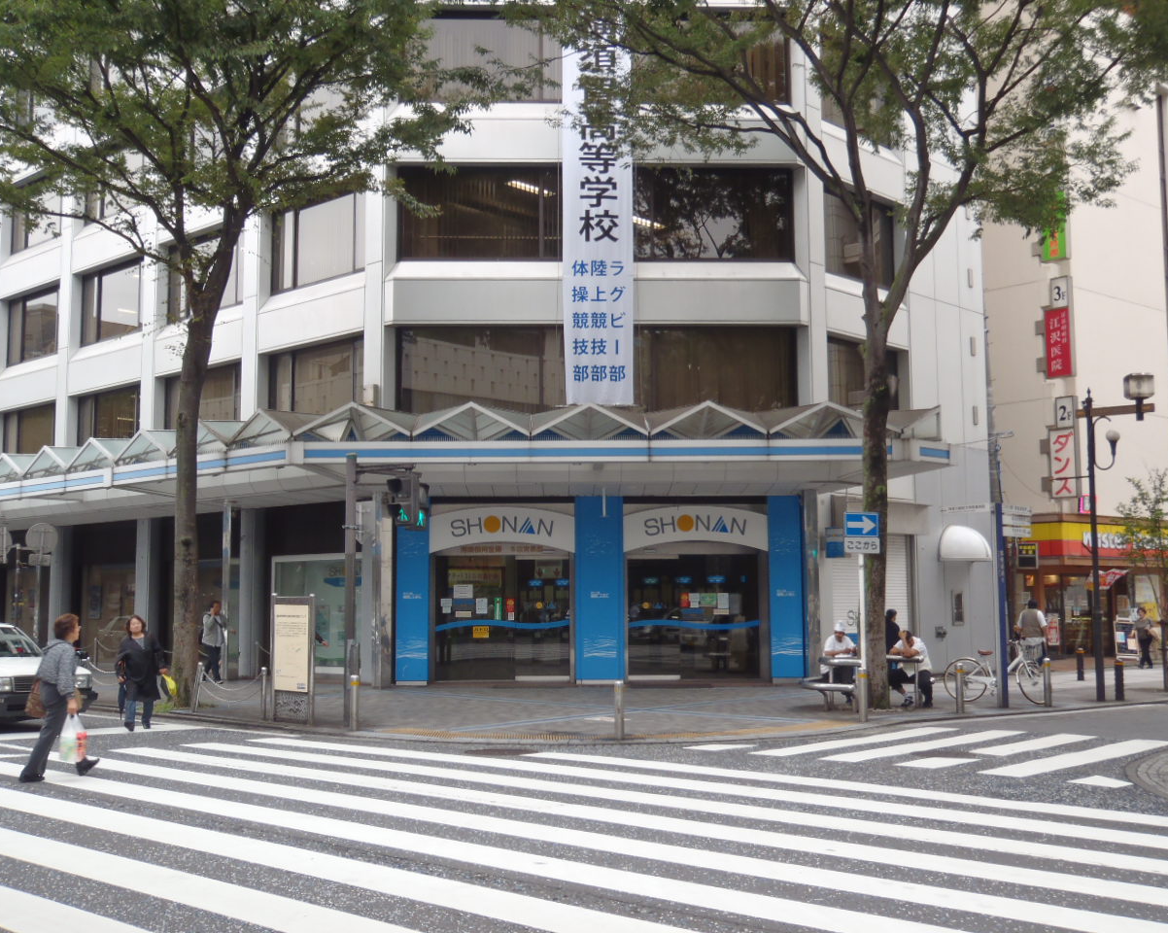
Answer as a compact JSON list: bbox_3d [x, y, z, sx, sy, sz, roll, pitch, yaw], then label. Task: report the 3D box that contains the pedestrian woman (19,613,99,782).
[{"bbox_3d":[-4.974,2.186,12.250,0.750,1.580,0.520,2,-6,-25],"label":"pedestrian woman"}]

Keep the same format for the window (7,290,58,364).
[{"bbox_3d":[-14.744,-3.773,34.797,3.200,1.829,0.150,-6,-8,41],"label":"window"}]

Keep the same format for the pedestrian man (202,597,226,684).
[{"bbox_3d":[-7.365,3.498,25.800,0.520,1.660,0.520,-6,-8,42],"label":"pedestrian man"}]

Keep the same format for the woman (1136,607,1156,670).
[{"bbox_3d":[13.983,4.277,32.322,0.520,1.530,0.420,-6,-8,43],"label":"woman"}]

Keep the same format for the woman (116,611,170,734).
[{"bbox_3d":[-6.076,2.822,17.789,0.620,1.560,0.420,2,-7,-22],"label":"woman"}]

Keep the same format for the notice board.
[{"bbox_3d":[-3.970,2.629,17.678,0.830,1.740,0.090,-6,-8,41],"label":"notice board"}]

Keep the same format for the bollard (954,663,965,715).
[{"bbox_3d":[5.528,3.261,19.000,0.110,0.740,0.110,0,-6,0],"label":"bollard"}]

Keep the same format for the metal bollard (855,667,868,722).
[{"bbox_3d":[3.831,3.146,17.800,0.110,0.740,0.110,0,-6,0],"label":"metal bollard"}]

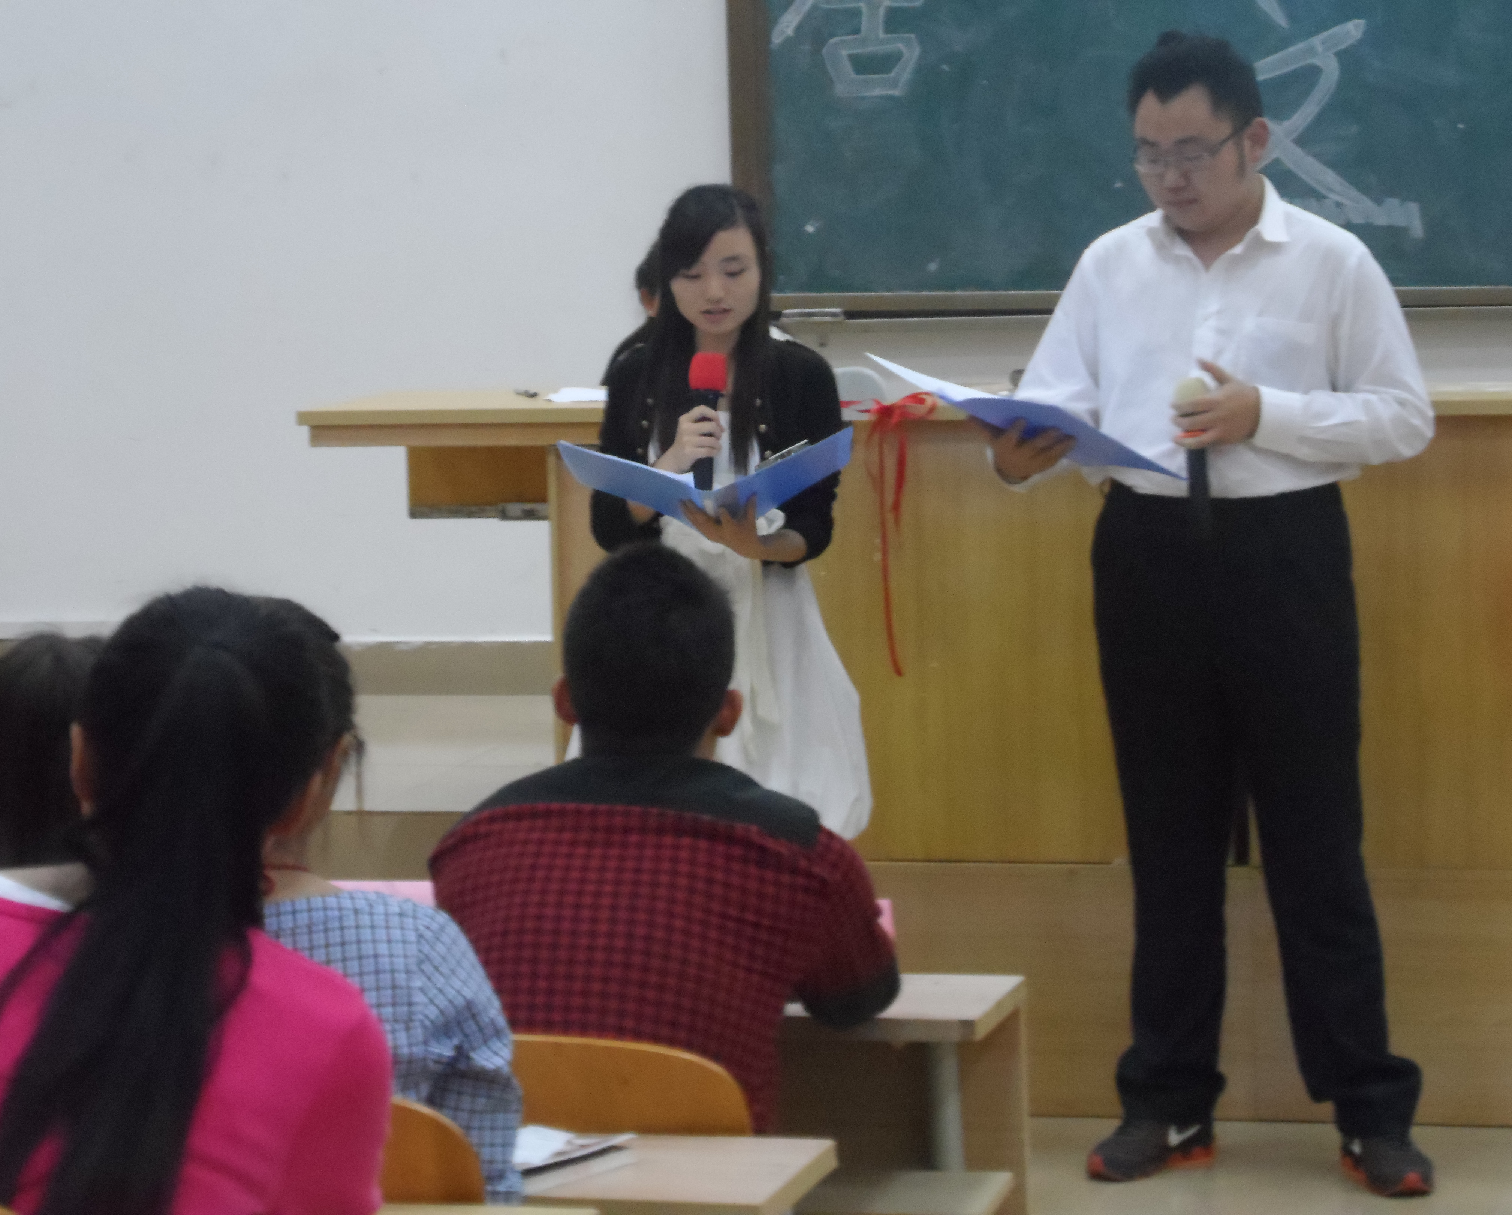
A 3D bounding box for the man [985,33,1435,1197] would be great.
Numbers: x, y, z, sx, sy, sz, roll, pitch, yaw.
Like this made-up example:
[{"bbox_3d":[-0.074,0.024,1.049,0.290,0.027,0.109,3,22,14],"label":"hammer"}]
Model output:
[{"bbox_3d":[0.716,0.009,8.561,0.590,1.760,0.530,0,6,17],"label":"man"}]

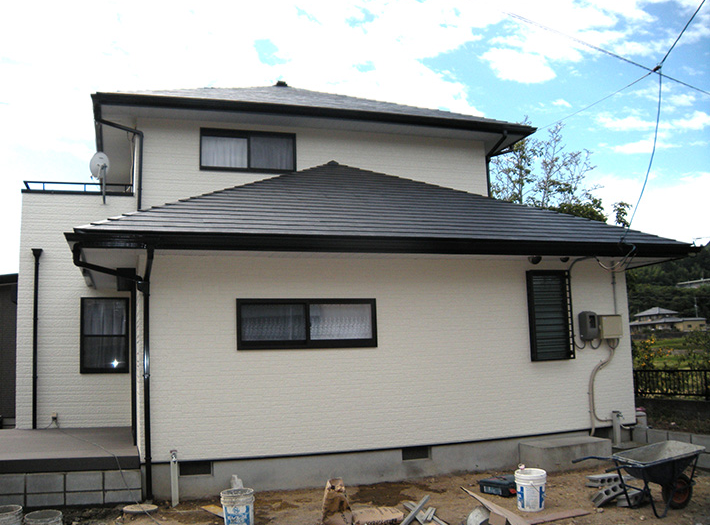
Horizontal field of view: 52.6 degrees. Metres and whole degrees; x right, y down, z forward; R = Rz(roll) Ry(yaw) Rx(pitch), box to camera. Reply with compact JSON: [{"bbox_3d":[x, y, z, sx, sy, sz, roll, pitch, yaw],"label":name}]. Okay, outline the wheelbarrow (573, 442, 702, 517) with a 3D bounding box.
[{"bbox_3d":[2.722,2.084,6.895,1.150,0.610,0.580,-1,-8,-11],"label":"wheelbarrow"}]

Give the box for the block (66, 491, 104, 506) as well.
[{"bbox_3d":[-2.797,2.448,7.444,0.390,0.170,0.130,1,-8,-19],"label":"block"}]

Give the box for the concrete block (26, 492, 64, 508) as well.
[{"bbox_3d":[-3.089,2.373,7.184,0.390,0.175,0.150,1,-9,-18],"label":"concrete block"}]

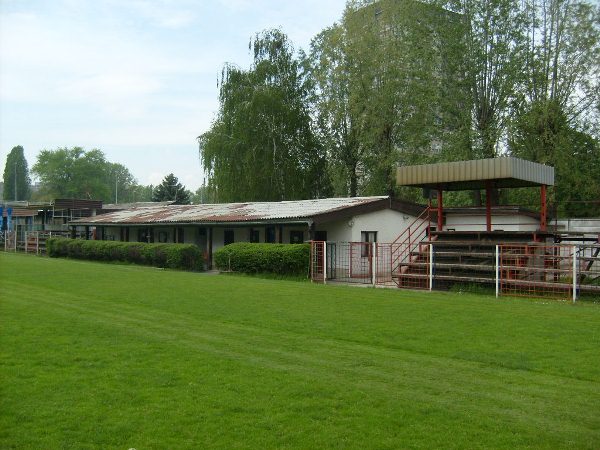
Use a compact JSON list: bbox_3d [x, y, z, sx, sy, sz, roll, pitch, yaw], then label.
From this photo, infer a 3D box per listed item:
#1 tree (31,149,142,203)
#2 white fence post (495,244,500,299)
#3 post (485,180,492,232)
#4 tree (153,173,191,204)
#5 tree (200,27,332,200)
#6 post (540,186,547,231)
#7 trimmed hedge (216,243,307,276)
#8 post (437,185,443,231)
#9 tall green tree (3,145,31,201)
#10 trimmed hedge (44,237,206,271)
[{"bbox_3d":[-32.375,-4.801,92.000,16.377,13.902,14.739,0,0,0],"label":"tree"},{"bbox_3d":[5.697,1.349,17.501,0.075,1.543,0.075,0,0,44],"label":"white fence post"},{"bbox_3d":[6.787,-0.648,21.844,0.150,1.836,0.150,0,0,44],"label":"post"},{"bbox_3d":[-15.885,-2.108,75.000,5.167,8.516,5.167,0,0,0],"label":"tree"},{"bbox_3d":[-2.692,-6.261,46.000,10.008,16.821,9.508,0,0,0],"label":"tree"},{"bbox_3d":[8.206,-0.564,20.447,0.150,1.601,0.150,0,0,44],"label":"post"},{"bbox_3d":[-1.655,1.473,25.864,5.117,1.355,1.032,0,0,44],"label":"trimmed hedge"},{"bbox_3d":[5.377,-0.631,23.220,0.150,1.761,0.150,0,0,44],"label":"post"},{"bbox_3d":[-52.336,-6.217,112.000,5.169,16.734,5.169,0,0,0],"label":"tall green tree"},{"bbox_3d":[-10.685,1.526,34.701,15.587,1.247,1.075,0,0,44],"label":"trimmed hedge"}]

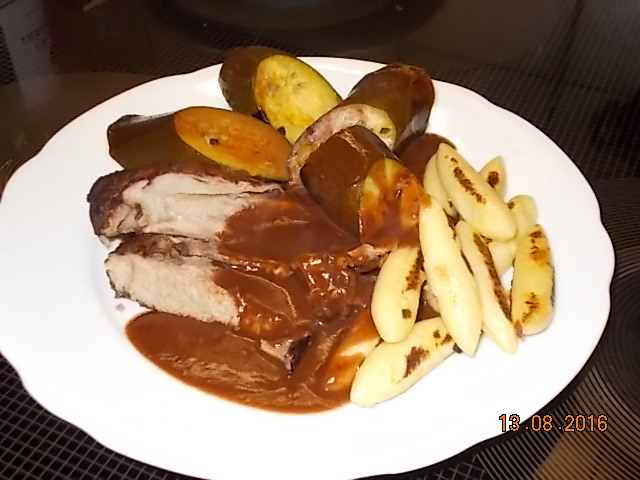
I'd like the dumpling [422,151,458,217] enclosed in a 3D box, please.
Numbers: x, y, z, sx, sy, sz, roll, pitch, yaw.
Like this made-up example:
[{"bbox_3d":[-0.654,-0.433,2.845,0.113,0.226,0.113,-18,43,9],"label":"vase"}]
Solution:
[{"bbox_3d":[0.057,-0.021,0.365,0.015,0.015,0.053,-5,42,-4],"label":"dumpling"}]

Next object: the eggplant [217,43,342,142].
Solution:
[{"bbox_3d":[-0.020,-0.073,0.408,0.066,0.038,0.038,33,52,26],"label":"eggplant"}]

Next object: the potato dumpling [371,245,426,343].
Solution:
[{"bbox_3d":[0.033,0.018,0.320,0.019,0.018,0.055,10,43,13],"label":"potato dumpling"}]

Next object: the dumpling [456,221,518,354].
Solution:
[{"bbox_3d":[0.064,0.016,0.318,0.014,0.013,0.067,-8,49,-7],"label":"dumpling"}]

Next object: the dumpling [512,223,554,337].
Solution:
[{"bbox_3d":[0.084,0.015,0.321,0.016,0.015,0.058,8,43,10],"label":"dumpling"}]

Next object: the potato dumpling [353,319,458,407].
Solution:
[{"bbox_3d":[0.033,0.043,0.297,0.055,0.017,0.018,-28,48,-27],"label":"potato dumpling"}]

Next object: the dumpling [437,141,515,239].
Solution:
[{"bbox_3d":[0.065,-0.021,0.345,0.017,0.016,0.065,-14,43,-13],"label":"dumpling"}]

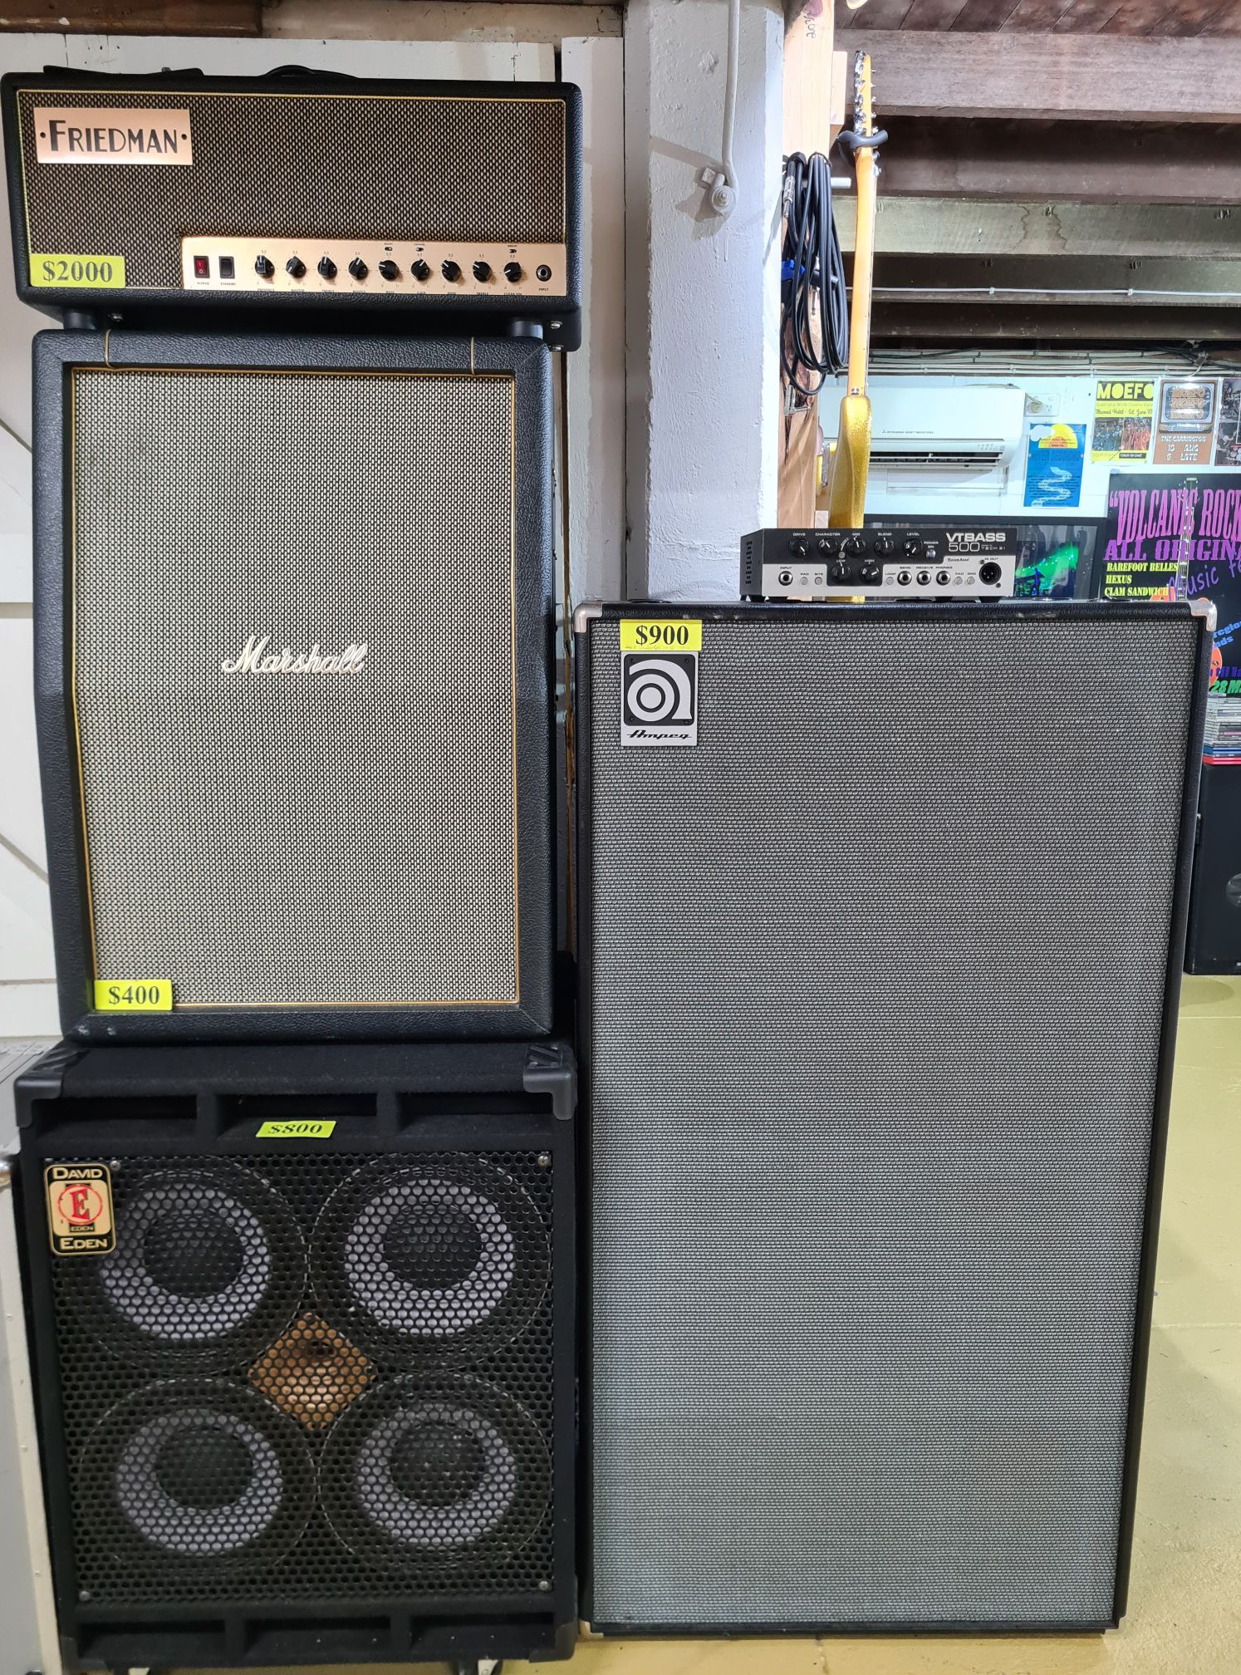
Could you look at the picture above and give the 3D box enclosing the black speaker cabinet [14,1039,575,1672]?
[{"bbox_3d":[-0.338,0.555,1.574,0.574,0.723,0.455,0,10,-2],"label":"black speaker cabinet"}]

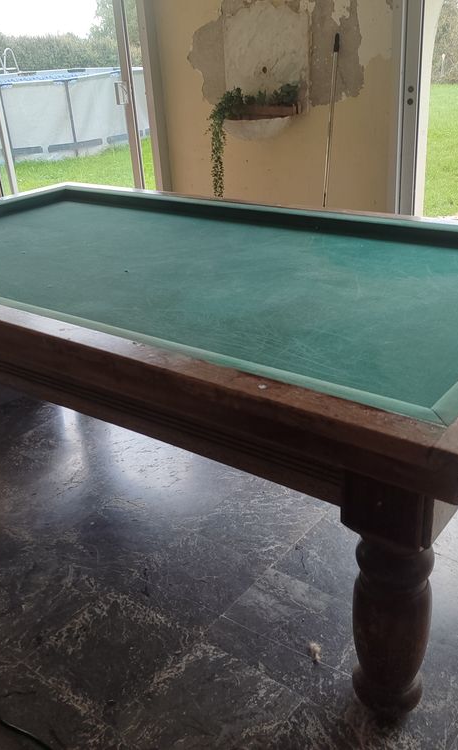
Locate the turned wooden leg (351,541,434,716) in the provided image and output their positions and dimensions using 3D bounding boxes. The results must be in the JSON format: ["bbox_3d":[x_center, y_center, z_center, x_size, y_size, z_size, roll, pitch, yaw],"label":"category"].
[{"bbox_3d":[0.340,0.514,1.532,0.162,0.420,0.162,-3,25,2],"label":"turned wooden leg"}]

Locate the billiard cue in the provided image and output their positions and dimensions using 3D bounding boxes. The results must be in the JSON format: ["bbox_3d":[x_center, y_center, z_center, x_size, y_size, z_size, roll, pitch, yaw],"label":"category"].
[{"bbox_3d":[0.474,-0.932,3.513,0.028,1.319,0.028,18,29,33],"label":"billiard cue"}]

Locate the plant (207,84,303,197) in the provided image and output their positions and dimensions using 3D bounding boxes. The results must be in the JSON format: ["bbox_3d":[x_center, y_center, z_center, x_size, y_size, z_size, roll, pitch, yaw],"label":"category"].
[{"bbox_3d":[0.122,-1.153,3.633,0.510,0.570,0.250,15,31,35],"label":"plant"}]

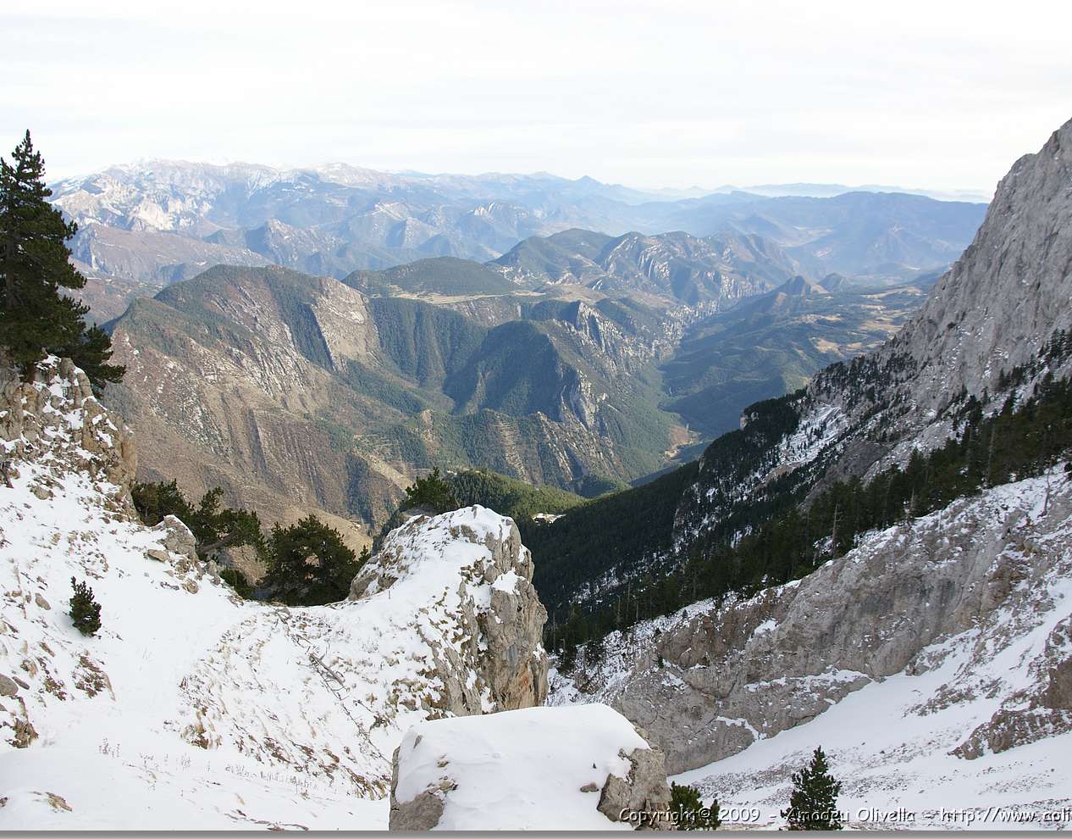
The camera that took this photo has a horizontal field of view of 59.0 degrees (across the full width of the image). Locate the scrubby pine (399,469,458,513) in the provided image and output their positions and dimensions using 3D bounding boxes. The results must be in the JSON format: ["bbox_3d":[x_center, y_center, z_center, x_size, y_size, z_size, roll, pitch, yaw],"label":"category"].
[{"bbox_3d":[-4.470,3.185,40.000,2.639,2.421,2.375,0,14,0],"label":"scrubby pine"}]

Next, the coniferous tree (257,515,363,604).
[{"bbox_3d":[-7.818,5.045,33.000,3.802,3.551,3.422,0,14,0],"label":"coniferous tree"}]

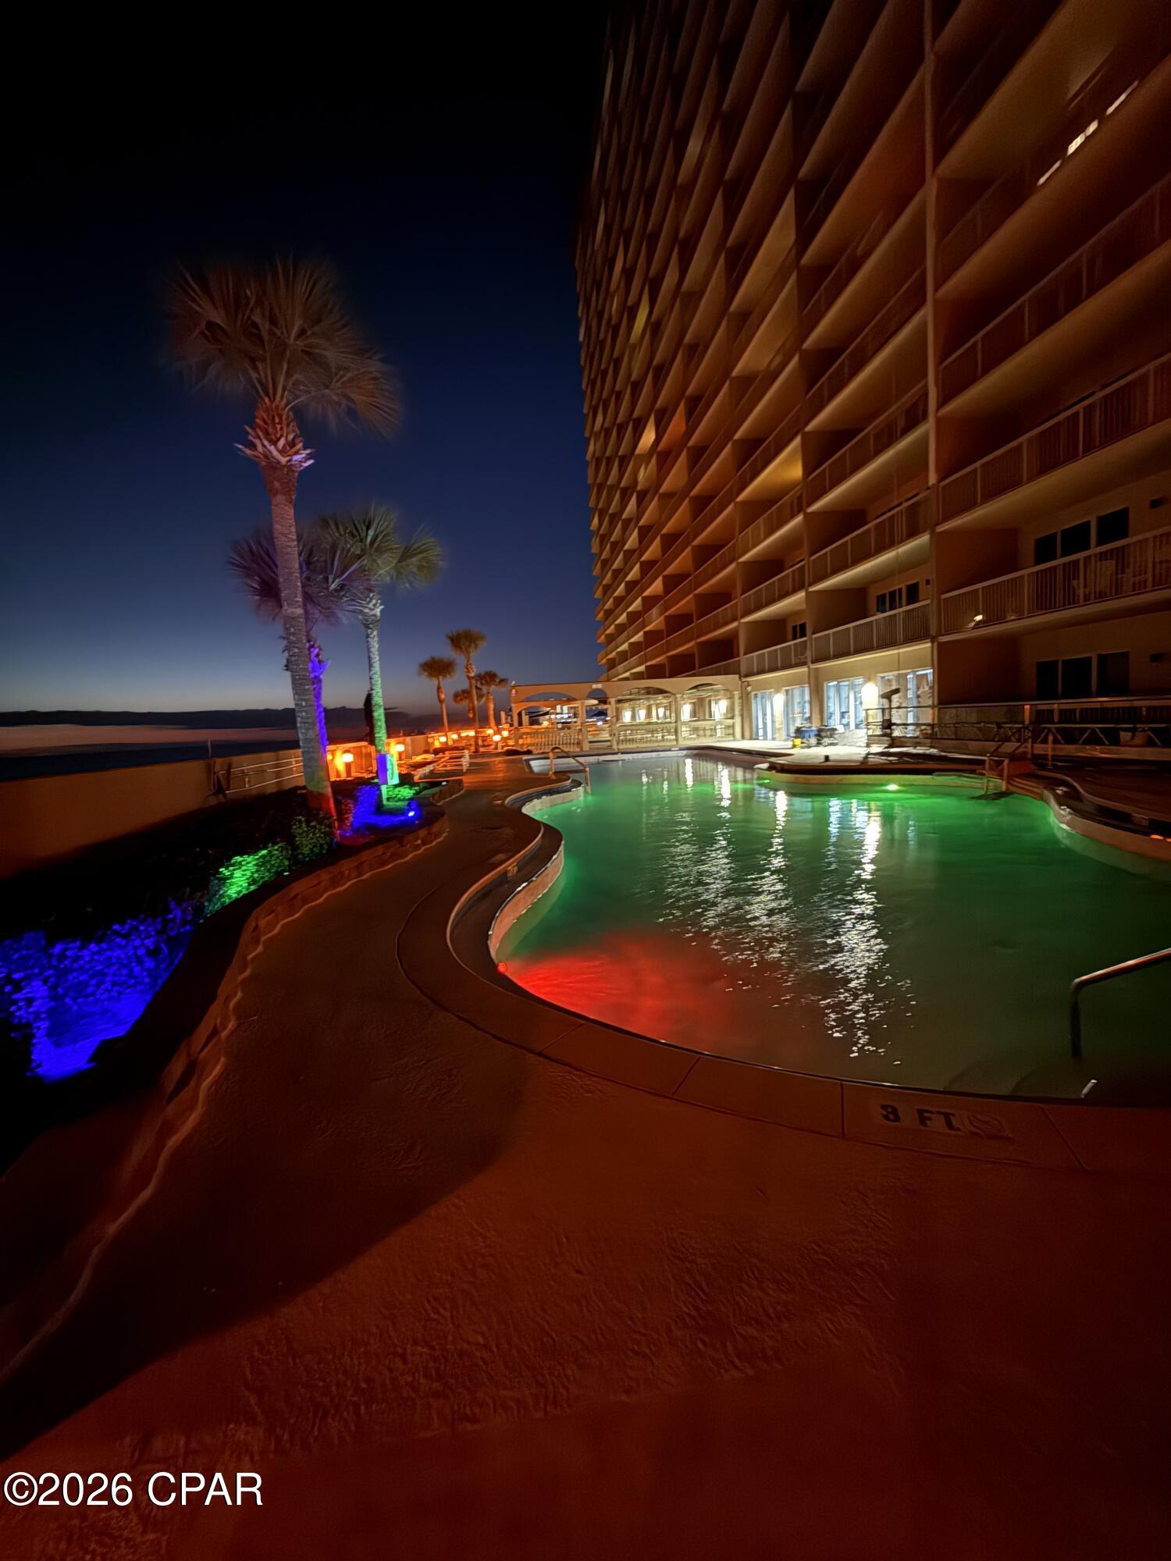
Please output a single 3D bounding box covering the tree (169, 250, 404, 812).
[{"bbox_3d":[-3.221,-2.522,7.258,2.380,6.524,2.308,-6,6,-22],"label":"tree"}]

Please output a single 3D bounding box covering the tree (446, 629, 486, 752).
[{"bbox_3d":[-6.955,-5.362,37.928,2.361,7.395,2.290,-4,5,-9],"label":"tree"}]

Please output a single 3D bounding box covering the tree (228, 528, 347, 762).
[{"bbox_3d":[-5.198,-2.074,11.577,2.034,4.984,1.973,-6,6,-22],"label":"tree"}]

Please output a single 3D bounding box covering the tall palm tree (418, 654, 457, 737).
[{"bbox_3d":[-9.379,-5.016,41.155,2.387,6.344,2.315,-5,5,-12],"label":"tall palm tree"}]

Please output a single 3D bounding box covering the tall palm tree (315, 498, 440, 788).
[{"bbox_3d":[-3.475,-2.114,10.938,2.075,5.138,2.013,-5,6,-18],"label":"tall palm tree"}]

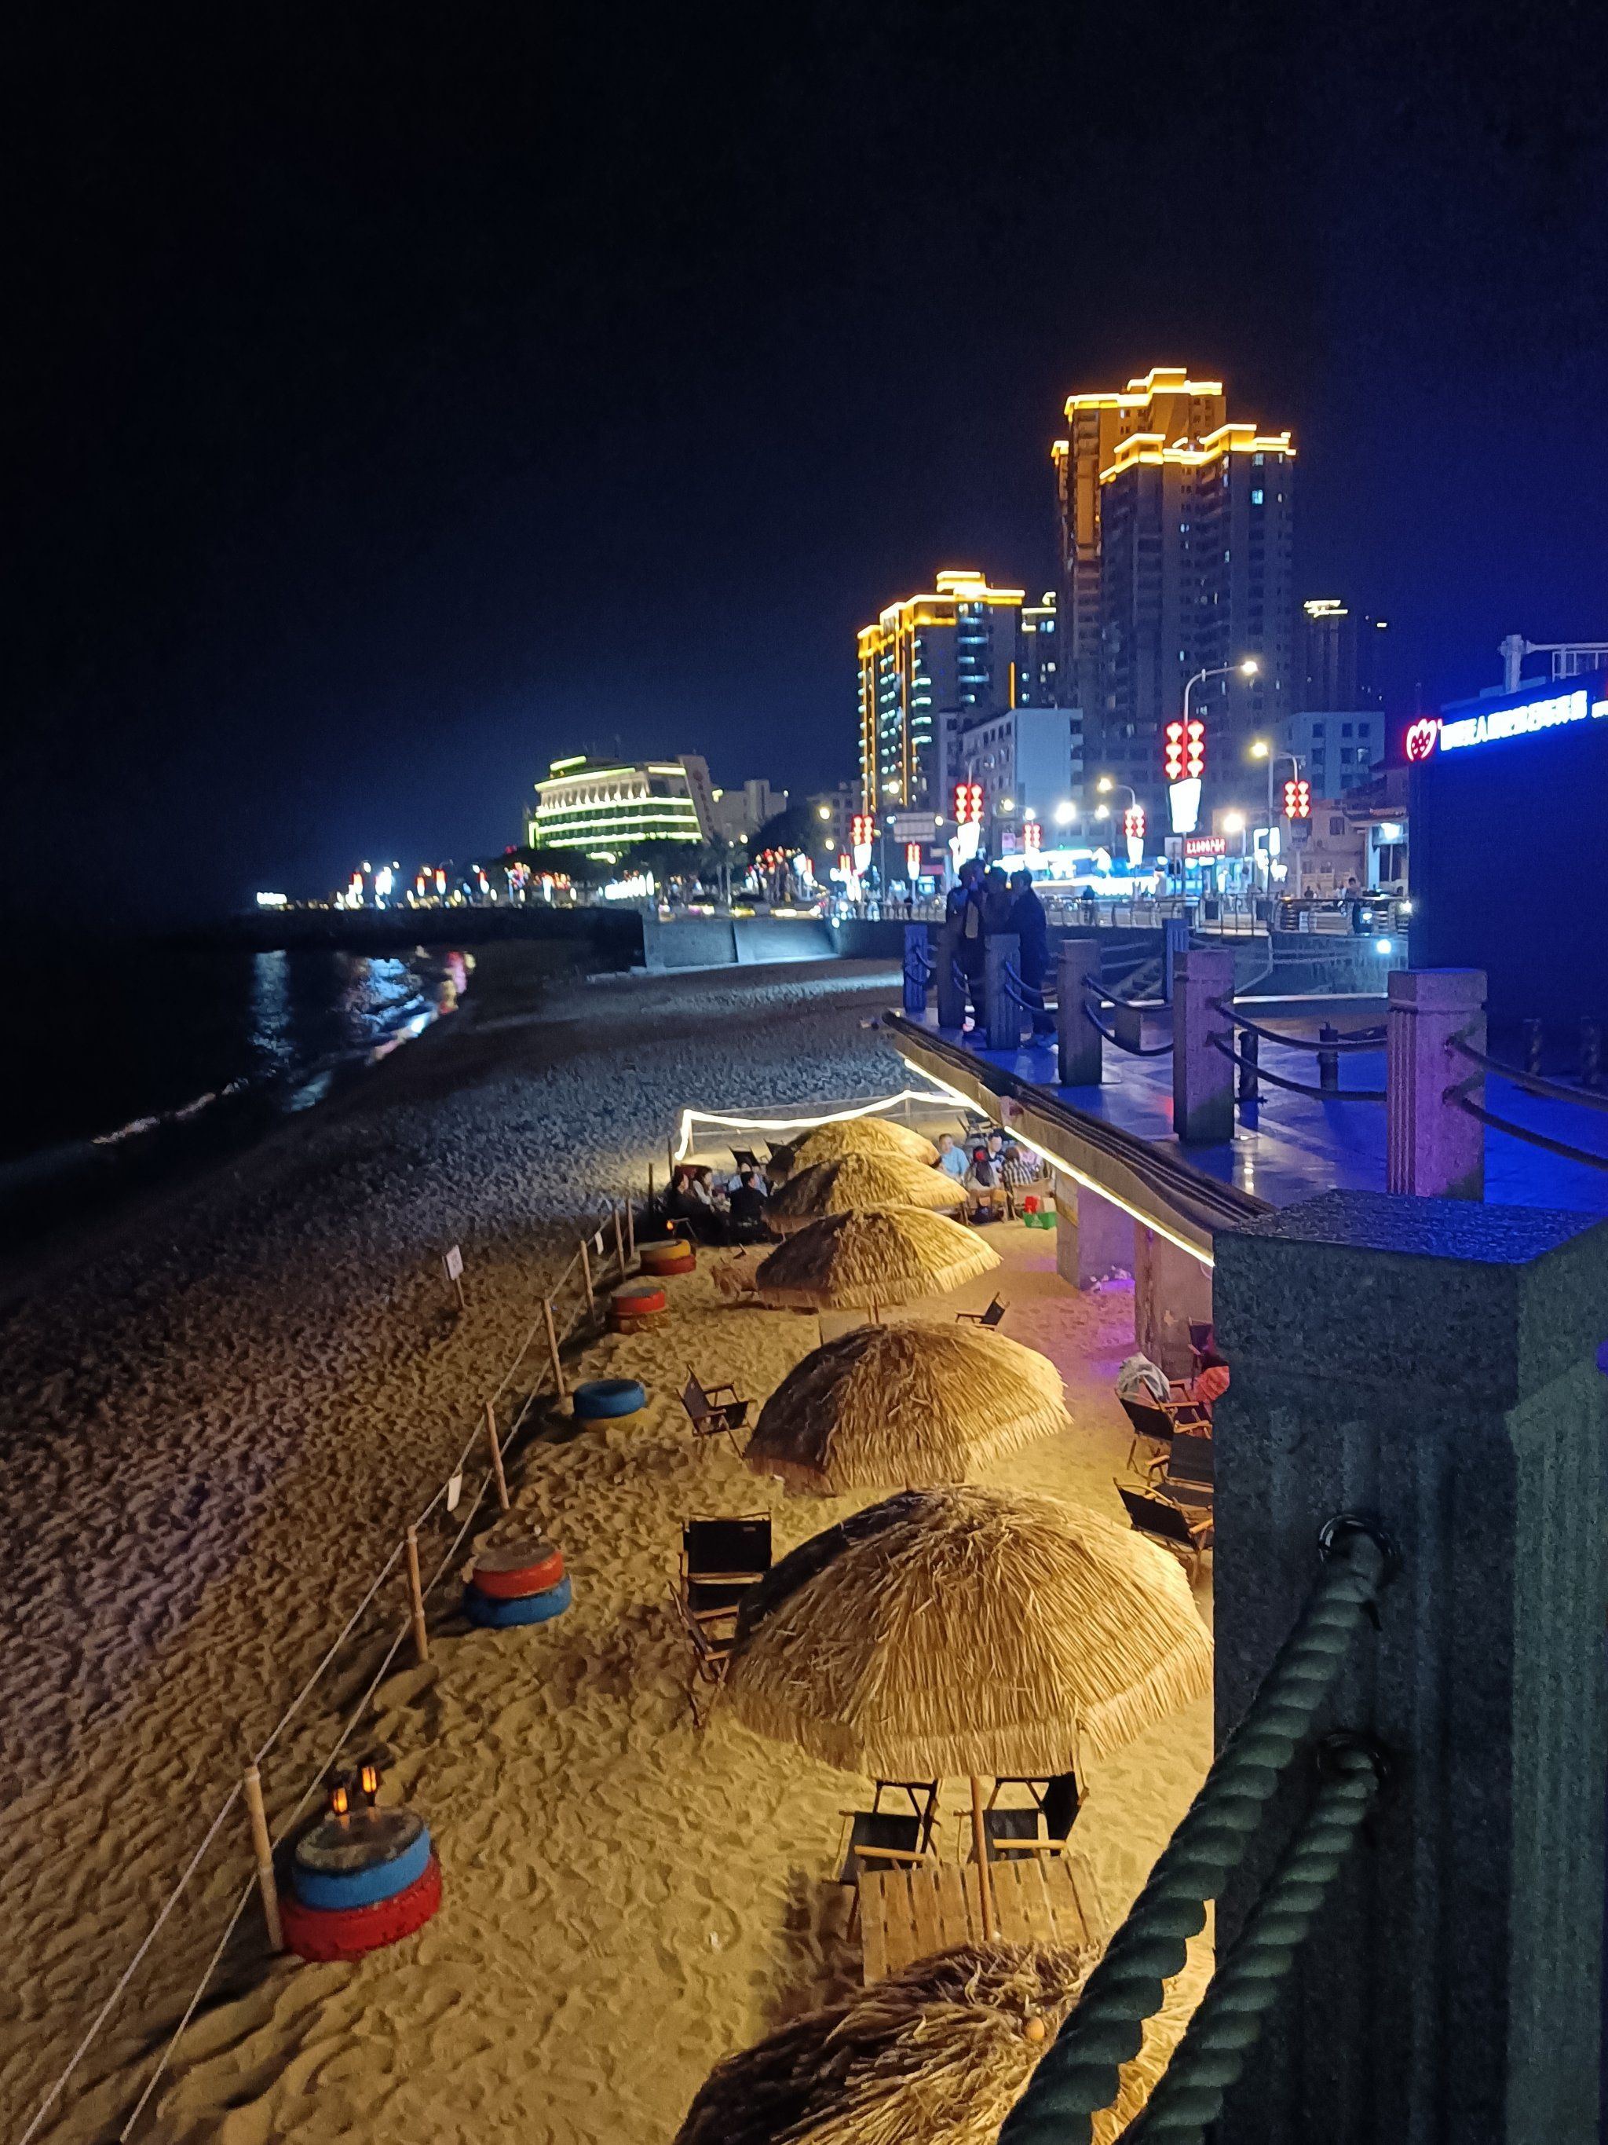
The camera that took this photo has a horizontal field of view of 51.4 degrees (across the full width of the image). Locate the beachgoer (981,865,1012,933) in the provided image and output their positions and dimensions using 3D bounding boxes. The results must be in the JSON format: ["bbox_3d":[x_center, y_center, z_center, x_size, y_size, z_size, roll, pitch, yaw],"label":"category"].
[{"bbox_3d":[1.990,-1.223,17.200,0.500,1.720,0.320,1,6,24],"label":"beachgoer"}]

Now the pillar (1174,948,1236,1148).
[{"bbox_3d":[2.324,-0.162,9.689,0.270,1.080,0.270,-2,6,-4],"label":"pillar"}]

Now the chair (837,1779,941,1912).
[{"bbox_3d":[0.346,3.138,6.850,0.490,0.640,0.530,-1,6,7],"label":"chair"}]

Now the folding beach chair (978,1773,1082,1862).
[{"bbox_3d":[1.042,3.616,7.889,0.570,0.630,0.570,-1,6,3],"label":"folding beach chair"}]

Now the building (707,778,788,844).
[{"bbox_3d":[-12.119,-48.685,368.996,19.000,30.061,15.000,0,6,11],"label":"building"}]

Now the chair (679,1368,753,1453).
[{"bbox_3d":[-0.694,2.759,13.450,0.550,0.600,0.570,-1,6,0],"label":"chair"}]

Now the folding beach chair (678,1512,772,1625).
[{"bbox_3d":[-0.431,2.930,9.450,0.530,0.640,0.490,-2,6,-3],"label":"folding beach chair"}]

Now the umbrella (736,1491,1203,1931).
[{"bbox_3d":[0.705,2.865,6.911,2.000,2.330,2.000,-1,6,0],"label":"umbrella"}]

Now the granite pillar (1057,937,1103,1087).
[{"bbox_3d":[2.076,-0.457,12.614,0.270,1.080,0.270,-2,6,-4],"label":"granite pillar"}]

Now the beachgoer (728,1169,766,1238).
[{"bbox_3d":[-0.794,1.881,23.741,0.520,1.100,0.750,0,6,9],"label":"beachgoer"}]

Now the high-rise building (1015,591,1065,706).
[{"bbox_3d":[71.394,-92.384,480.000,26.000,90.211,20.000,0,6,17],"label":"high-rise building"}]

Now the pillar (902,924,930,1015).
[{"bbox_3d":[1.432,-1.326,21.250,0.290,1.120,0.290,-2,6,-5],"label":"pillar"}]

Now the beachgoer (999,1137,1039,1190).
[{"bbox_3d":[3.269,1.639,25.284,0.520,1.100,0.750,-2,6,-7],"label":"beachgoer"}]

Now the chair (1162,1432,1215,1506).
[{"bbox_3d":[2.440,2.584,10.380,0.530,0.640,0.490,3,7,37],"label":"chair"}]

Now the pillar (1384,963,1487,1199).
[{"bbox_3d":[2.542,0.136,6.730,0.270,1.080,0.270,-2,6,-4],"label":"pillar"}]

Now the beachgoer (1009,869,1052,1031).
[{"bbox_3d":[2.225,-1.144,16.421,0.360,1.690,0.500,-1,6,0],"label":"beachgoer"}]

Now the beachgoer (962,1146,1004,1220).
[{"bbox_3d":[2.497,1.499,23.081,0.500,0.980,0.650,-2,6,-3],"label":"beachgoer"}]

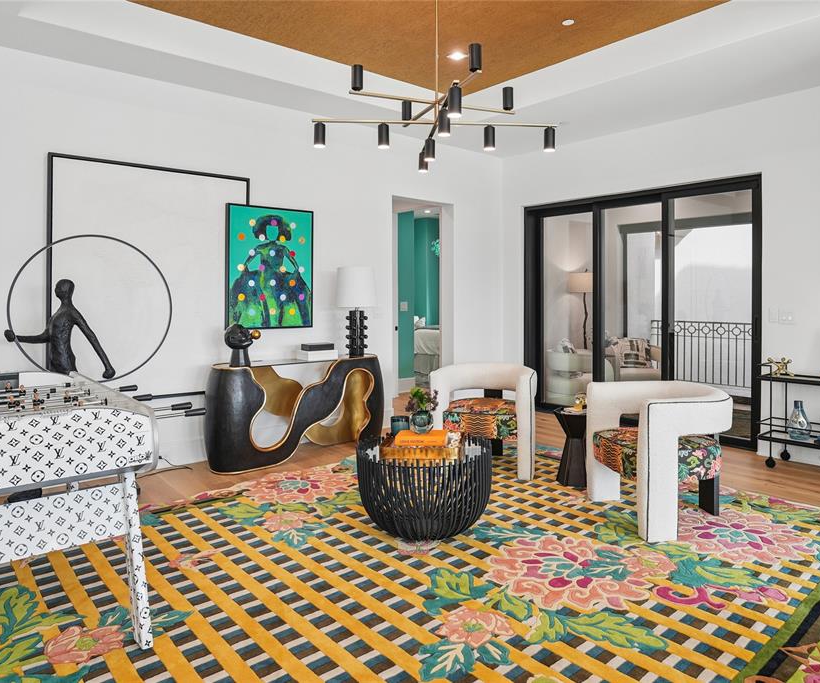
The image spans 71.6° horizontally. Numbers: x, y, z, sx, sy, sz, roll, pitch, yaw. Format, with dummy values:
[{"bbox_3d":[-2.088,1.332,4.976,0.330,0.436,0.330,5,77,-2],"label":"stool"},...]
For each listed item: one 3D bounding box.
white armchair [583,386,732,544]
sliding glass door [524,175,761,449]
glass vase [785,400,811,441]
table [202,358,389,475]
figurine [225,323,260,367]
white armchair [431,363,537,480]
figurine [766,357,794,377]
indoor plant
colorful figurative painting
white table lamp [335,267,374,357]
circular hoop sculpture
[{"bbox_3d":[1.644,0.700,3.610,0.770,0.770,0.760,-1,3,-10],"label":"white armchair"},{"bbox_3d":[2.250,-0.305,5.960,0.140,2.430,2.520,-3,4,-42],"label":"sliding glass door"},{"bbox_3d":[3.100,0.630,4.540,0.190,0.315,0.190,-3,4,-44],"label":"glass vase"},{"bbox_3d":[-0.965,0.578,5.040,1.630,0.810,0.430,-2,3,-39],"label":"table"},{"bbox_3d":[-1.376,0.033,4.660,0.280,0.365,0.210,0,3,6],"label":"figurine"},{"bbox_3d":[0.640,0.618,4.720,0.770,0.780,0.710,1,3,17],"label":"white armchair"},{"bbox_3d":[3.040,0.200,4.670,0.165,0.155,0.180,-2,3,-44],"label":"figurine"},{"bbox_3d":[0.067,0.385,3.270,0.190,0.262,0.175,0,3,0],"label":"indoor plant"},{"bbox_3d":[-1.264,-0.675,5.190,0.800,1.070,0.050,-2,4,-38],"label":"colorful figurative painting"},{"bbox_3d":[-0.515,-0.280,5.400,0.360,0.840,0.360,0,3,0],"label":"white table lamp"},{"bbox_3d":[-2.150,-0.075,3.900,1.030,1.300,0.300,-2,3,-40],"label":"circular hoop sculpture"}]

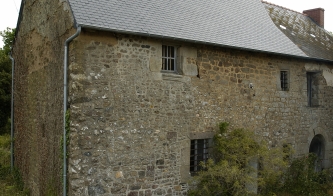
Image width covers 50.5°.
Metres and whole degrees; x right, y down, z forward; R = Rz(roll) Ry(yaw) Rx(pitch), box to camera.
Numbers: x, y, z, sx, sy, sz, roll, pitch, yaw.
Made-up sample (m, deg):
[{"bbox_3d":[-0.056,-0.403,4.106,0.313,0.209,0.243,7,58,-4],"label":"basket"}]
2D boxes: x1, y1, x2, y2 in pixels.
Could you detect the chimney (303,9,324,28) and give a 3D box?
[{"bbox_3d":[8.008,-4.191,19.153,0.430,1.080,1.000,2,-3,-36],"label":"chimney"}]

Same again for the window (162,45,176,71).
[{"bbox_3d":[0.079,-1.165,10.535,0.559,0.810,0.120,2,-3,-36],"label":"window"}]

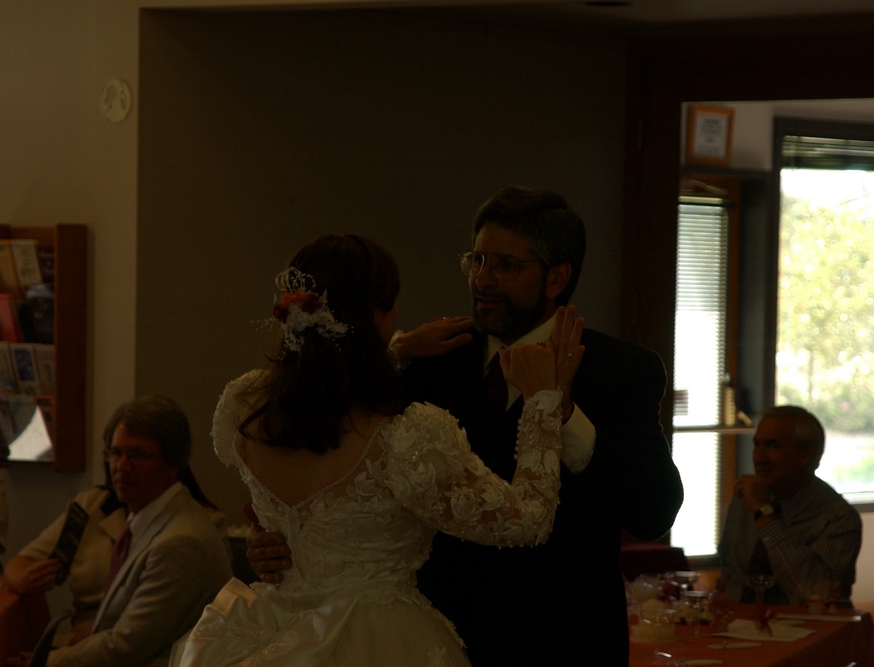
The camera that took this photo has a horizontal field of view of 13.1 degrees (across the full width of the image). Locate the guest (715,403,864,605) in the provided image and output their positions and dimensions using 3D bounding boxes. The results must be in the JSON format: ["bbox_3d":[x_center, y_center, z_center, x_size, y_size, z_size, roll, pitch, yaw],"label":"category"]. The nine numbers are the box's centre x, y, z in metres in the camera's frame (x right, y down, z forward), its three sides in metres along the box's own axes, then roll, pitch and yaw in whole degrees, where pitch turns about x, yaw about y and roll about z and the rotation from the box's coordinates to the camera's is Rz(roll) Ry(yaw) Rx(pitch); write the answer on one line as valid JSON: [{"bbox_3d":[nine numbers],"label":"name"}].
[{"bbox_3d":[0.960,0.857,11.200,0.550,1.290,0.820,2,1,31],"label":"guest"}]

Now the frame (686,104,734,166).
[{"bbox_3d":[1.298,-0.938,18.100,0.030,0.275,0.330,7,4,41],"label":"frame"}]

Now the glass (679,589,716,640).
[{"bbox_3d":[0.683,0.737,10.000,0.090,0.124,0.090,1,1,0],"label":"glass"}]

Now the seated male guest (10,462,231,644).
[{"bbox_3d":[-0.830,0.851,9.900,0.580,1.270,0.750,1,1,21],"label":"seated male guest"}]

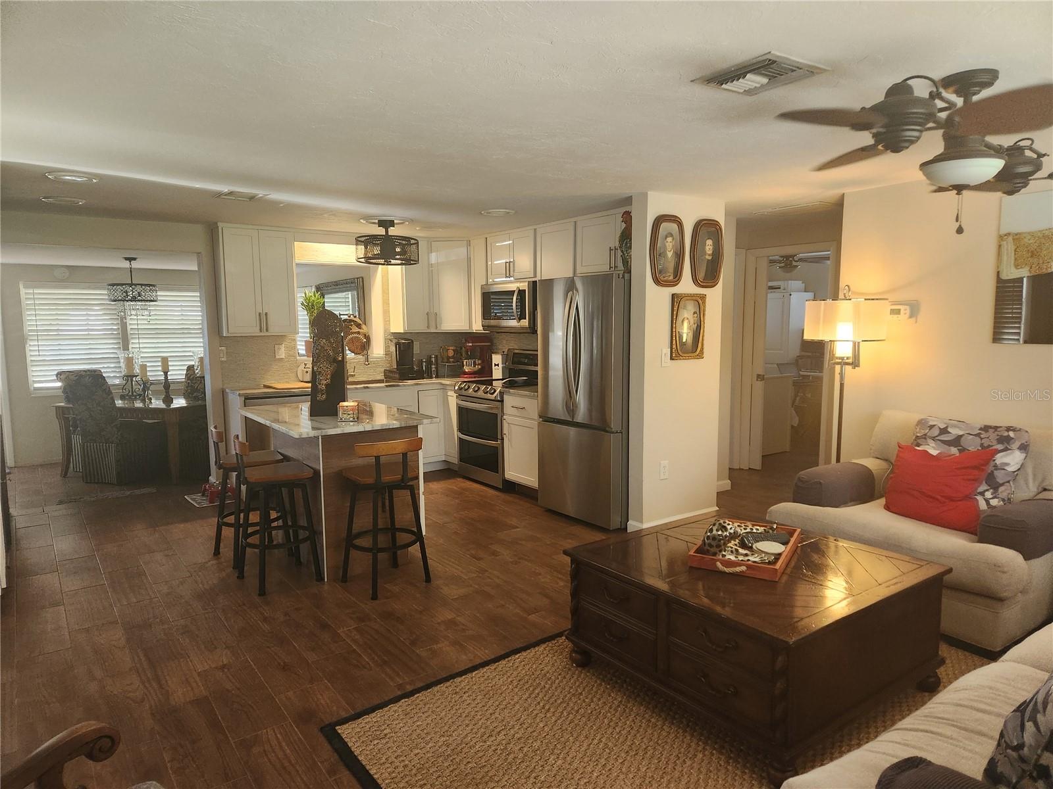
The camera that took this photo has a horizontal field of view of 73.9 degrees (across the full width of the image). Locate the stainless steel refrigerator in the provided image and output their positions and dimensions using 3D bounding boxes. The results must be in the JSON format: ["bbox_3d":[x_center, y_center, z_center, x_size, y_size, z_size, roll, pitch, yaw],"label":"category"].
[{"bbox_3d":[0.591,0.029,5.454,0.760,1.830,0.845,-5,8,-36],"label":"stainless steel refrigerator"}]

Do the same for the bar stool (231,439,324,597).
[{"bbox_3d":[-1.479,0.679,4.129,0.420,0.860,0.410,-3,7,-26],"label":"bar stool"}]

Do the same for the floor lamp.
[{"bbox_3d":[1.948,0.196,4.383,0.510,1.728,0.510,-5,8,-36],"label":"floor lamp"}]

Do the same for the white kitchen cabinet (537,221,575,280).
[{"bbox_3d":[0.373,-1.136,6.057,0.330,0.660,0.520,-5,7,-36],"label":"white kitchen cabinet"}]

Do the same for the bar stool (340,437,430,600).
[{"bbox_3d":[-0.833,0.662,4.025,0.430,0.870,0.480,-5,8,-35],"label":"bar stool"}]

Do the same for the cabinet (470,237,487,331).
[{"bbox_3d":[-0.350,-1.104,7.064,0.330,0.917,0.336,-5,8,-35],"label":"cabinet"}]

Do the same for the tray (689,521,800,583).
[{"bbox_3d":[0.958,0.666,3.039,0.355,0.060,0.580,3,7,30],"label":"tray"}]

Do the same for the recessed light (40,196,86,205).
[{"bbox_3d":[-3.094,-1.296,4.673,0.270,0.030,0.270,-5,8,-35],"label":"recessed light"}]

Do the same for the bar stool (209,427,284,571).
[{"bbox_3d":[-1.807,0.635,4.556,0.420,0.860,0.410,-4,7,-31],"label":"bar stool"}]

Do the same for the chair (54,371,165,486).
[{"bbox_3d":[-3.989,0.293,6.666,0.480,1.070,0.680,1,7,11],"label":"chair"}]

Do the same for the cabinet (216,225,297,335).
[{"bbox_3d":[-2.409,-1.001,6.215,0.630,0.940,0.360,-5,8,-36],"label":"cabinet"}]

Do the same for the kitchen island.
[{"bbox_3d":[-1.289,0.574,4.744,0.905,0.895,1.290,-5,8,-35],"label":"kitchen island"}]

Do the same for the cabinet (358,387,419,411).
[{"bbox_3d":[-1.626,0.373,6.926,0.930,0.880,0.620,-5,7,-36],"label":"cabinet"}]

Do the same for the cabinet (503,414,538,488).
[{"bbox_3d":[0.186,0.465,6.128,0.600,0.585,0.500,-5,8,-35],"label":"cabinet"}]

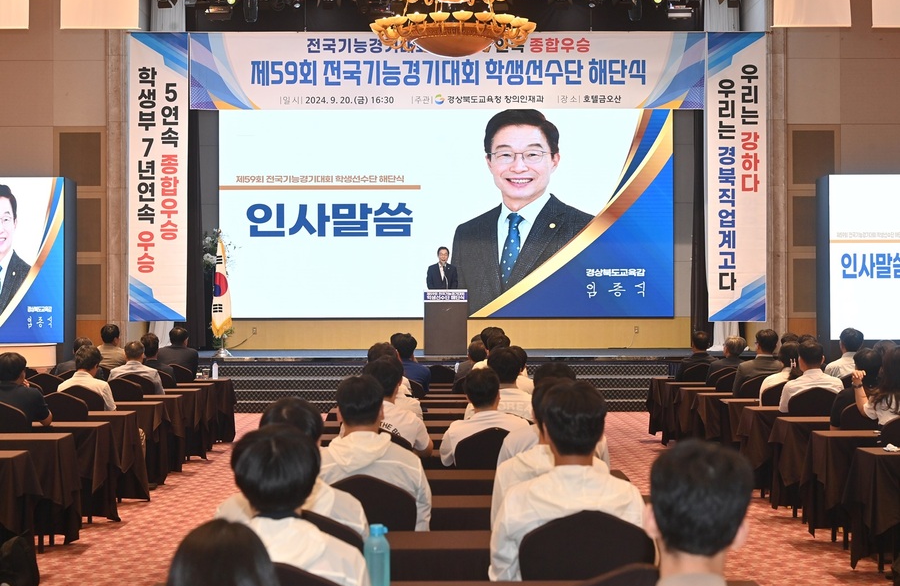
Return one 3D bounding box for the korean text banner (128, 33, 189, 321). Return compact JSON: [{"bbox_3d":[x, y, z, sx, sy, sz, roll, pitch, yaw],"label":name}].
[{"bbox_3d":[-4.560,-1.809,27.400,0.916,4.510,0.030,0,0,0],"label":"korean text banner"}]

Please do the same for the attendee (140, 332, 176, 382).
[{"bbox_3d":[-3.150,1.069,18.643,0.500,1.298,0.800,0,0,5],"label":"attendee"}]

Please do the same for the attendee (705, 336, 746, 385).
[{"bbox_3d":[2.811,1.063,17.850,0.530,1.270,0.770,0,0,-10],"label":"attendee"}]

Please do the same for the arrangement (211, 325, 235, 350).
[{"bbox_3d":[-3.892,0.763,30.000,0.429,0.411,0.380,0,0,0],"label":"arrangement"}]

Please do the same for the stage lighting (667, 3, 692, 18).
[{"bbox_3d":[3.515,-4.311,26.800,0.398,0.214,0.260,0,0,0],"label":"stage lighting"}]

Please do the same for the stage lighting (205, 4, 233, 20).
[{"bbox_3d":[-3.530,-4.296,26.800,0.429,0.214,0.260,0,0,0],"label":"stage lighting"}]

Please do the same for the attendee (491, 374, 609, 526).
[{"bbox_3d":[0.402,0.967,6.760,0.520,1.290,0.750,0,0,0],"label":"attendee"}]

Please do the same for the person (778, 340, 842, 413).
[{"bbox_3d":[2.705,1.013,13.320,0.500,1.300,0.770,0,0,-4],"label":"person"}]

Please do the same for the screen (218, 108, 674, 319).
[{"bbox_3d":[-0.068,-1.488,31.500,8.217,3.919,0.120,0,0,0],"label":"screen"}]

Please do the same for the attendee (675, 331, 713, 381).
[{"bbox_3d":[2.802,1.070,19.843,0.500,1.275,0.800,0,0,-8],"label":"attendee"}]

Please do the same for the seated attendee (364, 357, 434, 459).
[{"bbox_3d":[-0.343,1.003,9.793,0.520,1.295,0.820,0,0,3],"label":"seated attendee"}]

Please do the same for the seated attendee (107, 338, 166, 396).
[{"bbox_3d":[-3.091,1.090,17.393,0.530,1.238,0.800,0,0,7],"label":"seated attendee"}]

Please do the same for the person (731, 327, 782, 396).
[{"bbox_3d":[2.828,1.009,16.093,0.510,1.348,0.800,0,0,-9],"label":"person"}]

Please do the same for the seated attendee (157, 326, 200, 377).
[{"bbox_3d":[-3.061,1.052,19.843,0.500,1.346,0.800,0,0,7],"label":"seated attendee"}]

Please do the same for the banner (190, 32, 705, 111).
[{"bbox_3d":[-0.027,-3.456,27.300,8.050,1.232,0.030,0,0,0],"label":"banner"}]

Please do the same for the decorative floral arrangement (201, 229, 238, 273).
[{"bbox_3d":[-3.917,-0.711,30.000,0.686,0.754,0.550,0,0,0],"label":"decorative floral arrangement"}]

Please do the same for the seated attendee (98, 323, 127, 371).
[{"bbox_3d":[-3.817,1.042,19.843,0.500,1.371,0.800,0,0,12],"label":"seated attendee"}]

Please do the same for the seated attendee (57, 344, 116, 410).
[{"bbox_3d":[-2.856,1.039,14.070,0.500,1.260,0.770,0,0,8],"label":"seated attendee"}]

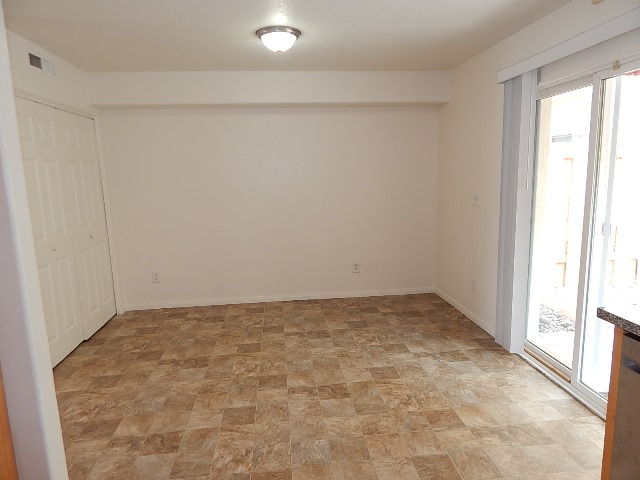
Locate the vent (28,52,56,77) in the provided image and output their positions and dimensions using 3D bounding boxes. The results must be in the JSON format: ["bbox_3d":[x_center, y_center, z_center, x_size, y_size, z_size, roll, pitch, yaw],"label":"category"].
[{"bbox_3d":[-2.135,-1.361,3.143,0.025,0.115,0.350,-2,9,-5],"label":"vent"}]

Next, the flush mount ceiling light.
[{"bbox_3d":[-0.293,-1.431,2.946,0.325,0.132,0.325,-2,9,-5],"label":"flush mount ceiling light"}]

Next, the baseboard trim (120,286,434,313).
[{"bbox_3d":[-0.389,0.666,4.620,3.500,0.080,0.020,-2,9,-5],"label":"baseboard trim"}]

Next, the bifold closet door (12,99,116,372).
[{"bbox_3d":[-2.158,-0.082,3.495,0.040,2.010,1.460,-2,9,-5],"label":"bifold closet door"}]

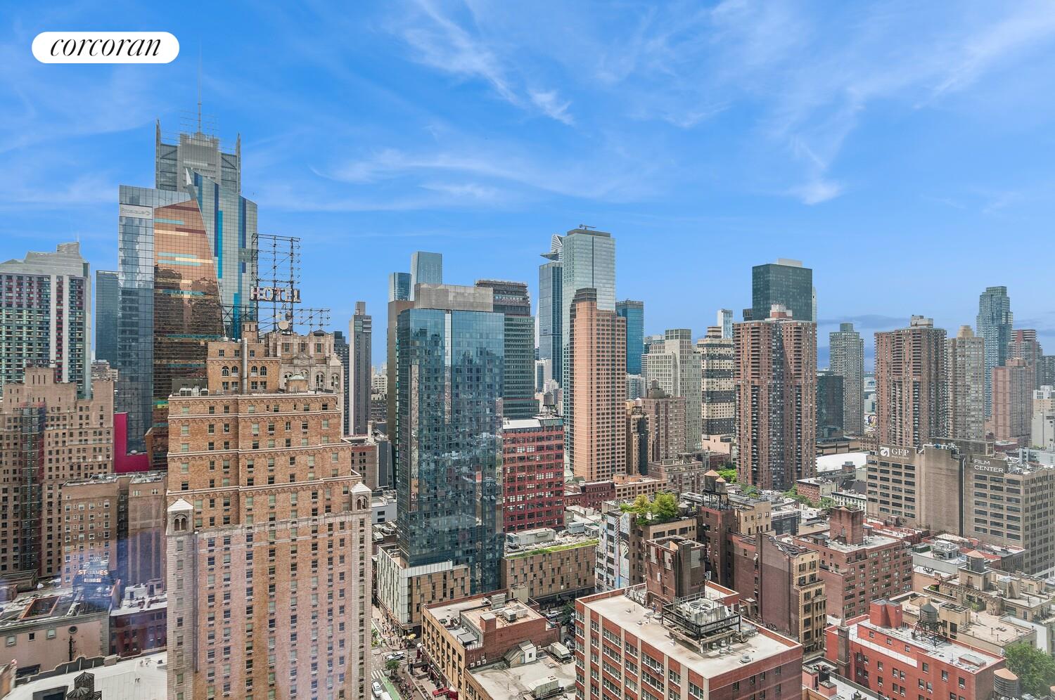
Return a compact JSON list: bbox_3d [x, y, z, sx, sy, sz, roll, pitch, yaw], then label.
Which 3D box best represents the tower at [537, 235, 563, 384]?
[{"bbox_3d":[60.450,-56.930,1143.450,63.900,345.100,63.900,0,-1,-29],"label":"tower"}]

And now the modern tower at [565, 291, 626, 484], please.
[{"bbox_3d":[44.800,28.700,360.990,34.000,136.000,22.700,0,-1,-29],"label":"modern tower"}]

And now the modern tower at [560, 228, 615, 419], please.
[{"bbox_3d":[45.240,3.810,422.410,35.000,187.500,23.700,0,-1,-29],"label":"modern tower"}]

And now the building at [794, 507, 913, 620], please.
[{"bbox_3d":[108.500,74.360,187.290,35.000,41.200,18.500,1,-1,-30],"label":"building"}]

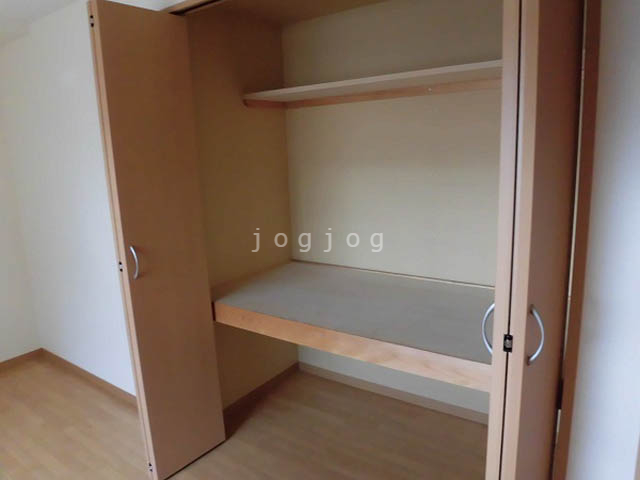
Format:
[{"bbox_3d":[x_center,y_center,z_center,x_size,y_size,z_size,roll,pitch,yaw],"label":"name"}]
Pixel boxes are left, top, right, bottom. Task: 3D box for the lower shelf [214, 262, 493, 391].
[{"bbox_3d":[0.281,0.318,2.070,1.677,0.094,0.837,5,13,34],"label":"lower shelf"}]

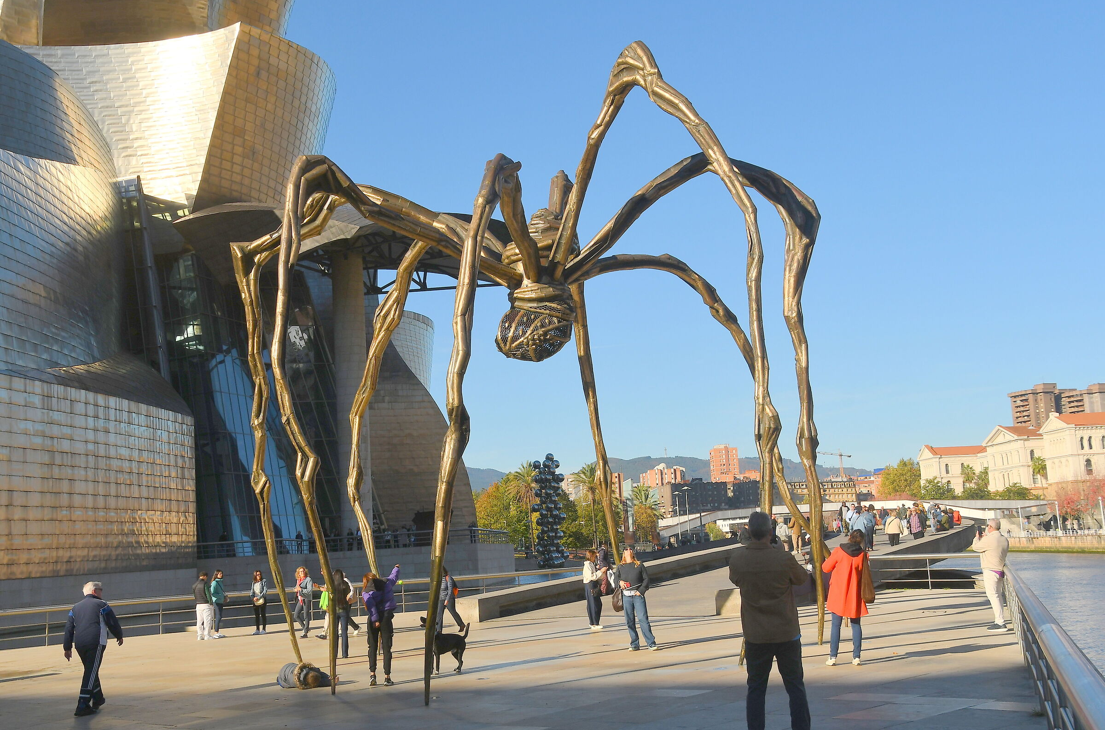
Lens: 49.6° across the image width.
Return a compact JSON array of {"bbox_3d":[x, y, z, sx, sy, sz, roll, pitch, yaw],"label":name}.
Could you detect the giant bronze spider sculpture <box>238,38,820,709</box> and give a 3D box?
[{"bbox_3d":[0.174,0.335,19.803,10.776,8.850,10.305,-2,-9,-13],"label":"giant bronze spider sculpture"}]

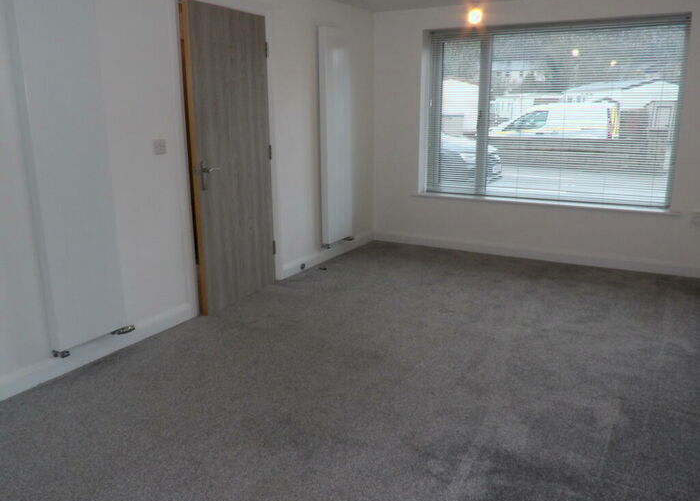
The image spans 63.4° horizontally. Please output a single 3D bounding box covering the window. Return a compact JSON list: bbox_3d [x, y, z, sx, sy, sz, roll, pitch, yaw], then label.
[{"bbox_3d":[1.705,-1.210,5.066,2.162,1.534,0.120,8,16,28],"label":"window"}]

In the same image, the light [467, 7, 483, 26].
[{"bbox_3d":[0.755,-1.416,3.427,0.080,0.105,0.080,8,16,28],"label":"light"}]

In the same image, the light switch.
[{"bbox_3d":[-1.142,-0.624,3.408,0.012,0.087,0.087,8,16,28],"label":"light switch"}]

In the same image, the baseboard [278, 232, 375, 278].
[{"bbox_3d":[-0.171,0.013,5.327,0.022,0.120,1.676,8,16,28],"label":"baseboard"}]

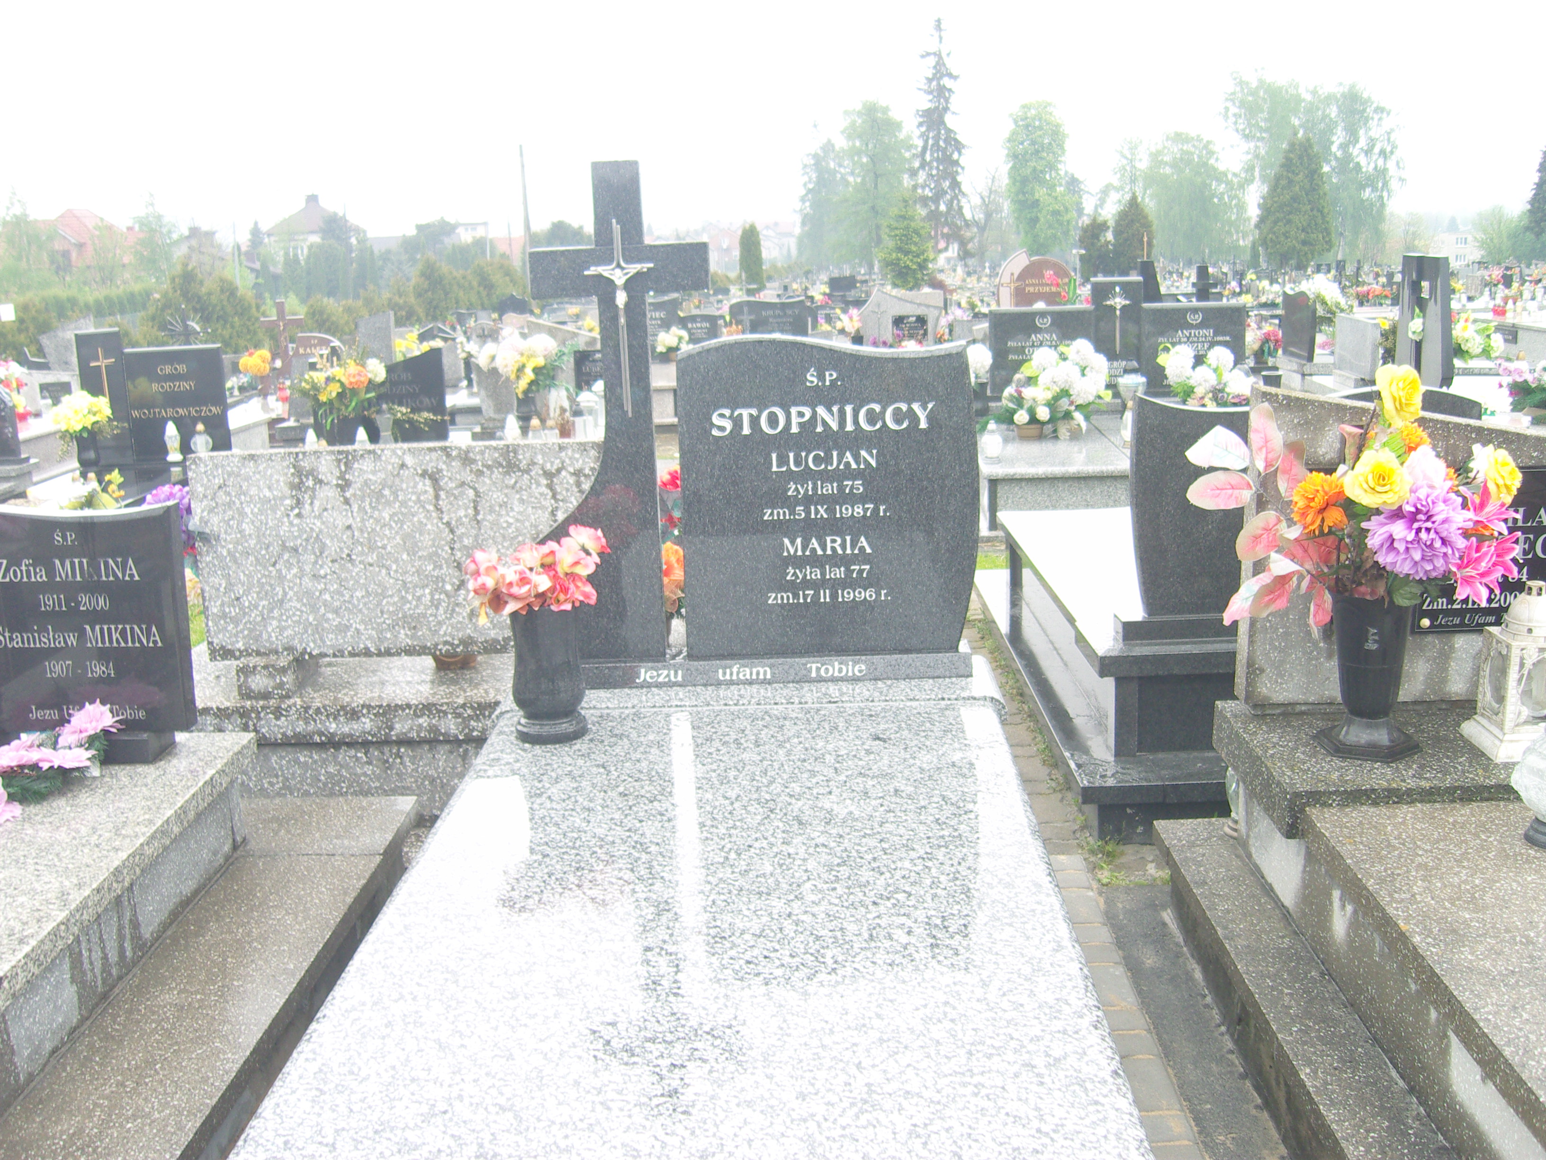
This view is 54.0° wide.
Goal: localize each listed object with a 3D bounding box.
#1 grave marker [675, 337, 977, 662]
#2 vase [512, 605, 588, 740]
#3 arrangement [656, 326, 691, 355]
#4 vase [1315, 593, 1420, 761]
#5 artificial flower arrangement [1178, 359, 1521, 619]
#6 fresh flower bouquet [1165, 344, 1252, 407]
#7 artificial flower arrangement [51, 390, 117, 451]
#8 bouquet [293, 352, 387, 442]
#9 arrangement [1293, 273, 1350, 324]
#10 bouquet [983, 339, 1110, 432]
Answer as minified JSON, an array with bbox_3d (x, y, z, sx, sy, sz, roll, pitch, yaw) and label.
[{"bbox_3d":[0.119,-0.176,3.282,0.632,0.690,0.090,-1,13,3],"label":"grave marker"},{"bbox_3d":[-0.450,0.174,3.039,0.155,0.265,0.155,-2,13,1],"label":"vase"},{"bbox_3d":[-1.002,-2.387,15.274,0.360,0.300,0.330,-2,13,1],"label":"arrangement"},{"bbox_3d":[1.222,0.185,3.141,0.200,0.325,0.200,-2,13,1],"label":"vase"},{"bbox_3d":[1.137,-0.169,3.020,0.630,0.500,0.420,-2,13,1],"label":"artificial flower arrangement"},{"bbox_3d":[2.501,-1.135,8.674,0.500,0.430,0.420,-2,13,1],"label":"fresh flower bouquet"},{"bbox_3d":[-4.126,-0.951,9.092,0.380,0.350,0.350,-2,13,1],"label":"artificial flower arrangement"},{"bbox_3d":[-2.547,-1.076,8.932,0.510,0.500,0.420,-2,13,1],"label":"bouquet"},{"bbox_3d":[5.576,-2.859,15.458,0.560,0.490,0.460,-2,13,1],"label":"arrangement"},{"bbox_3d":[1.540,-1.098,8.546,0.670,0.510,0.480,-2,13,1],"label":"bouquet"}]

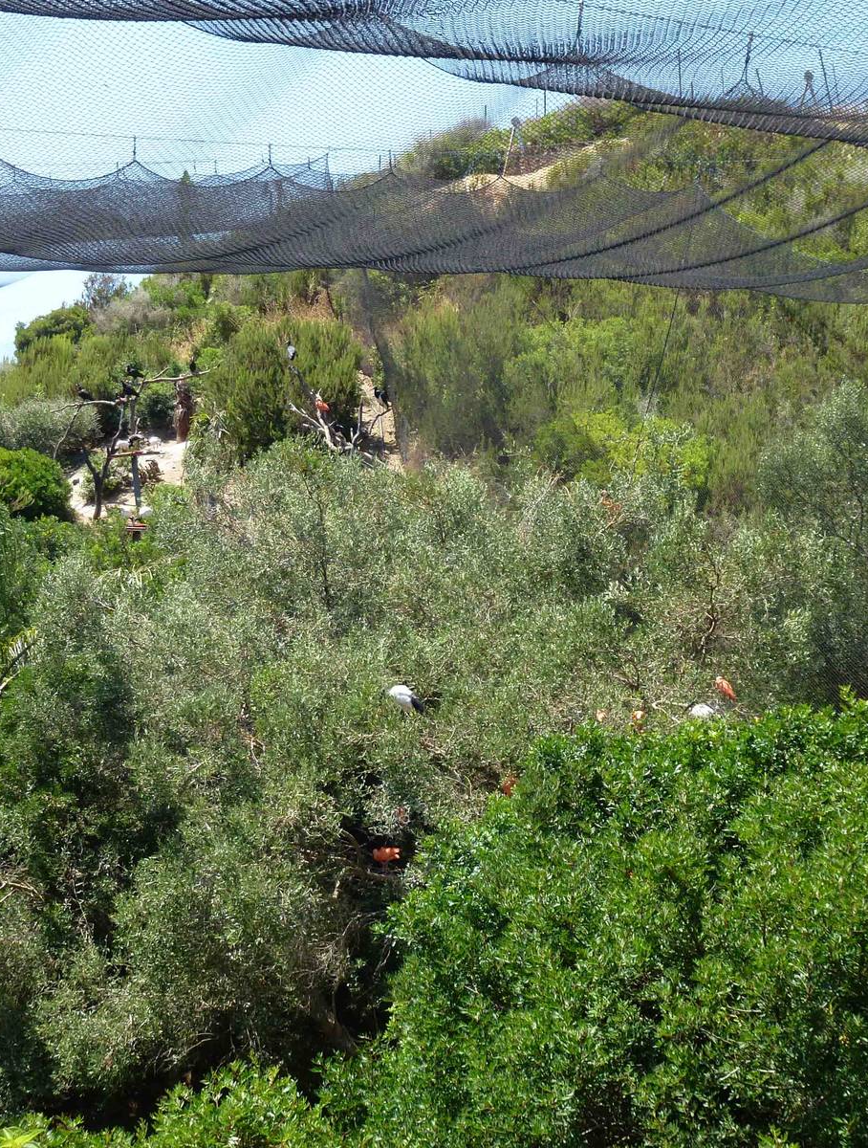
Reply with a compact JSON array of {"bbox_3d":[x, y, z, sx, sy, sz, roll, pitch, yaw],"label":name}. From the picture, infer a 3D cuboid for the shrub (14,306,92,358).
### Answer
[{"bbox_3d":[-10.544,-6.627,55.000,2.200,1.600,2.000,0,4,0],"label":"shrub"}]

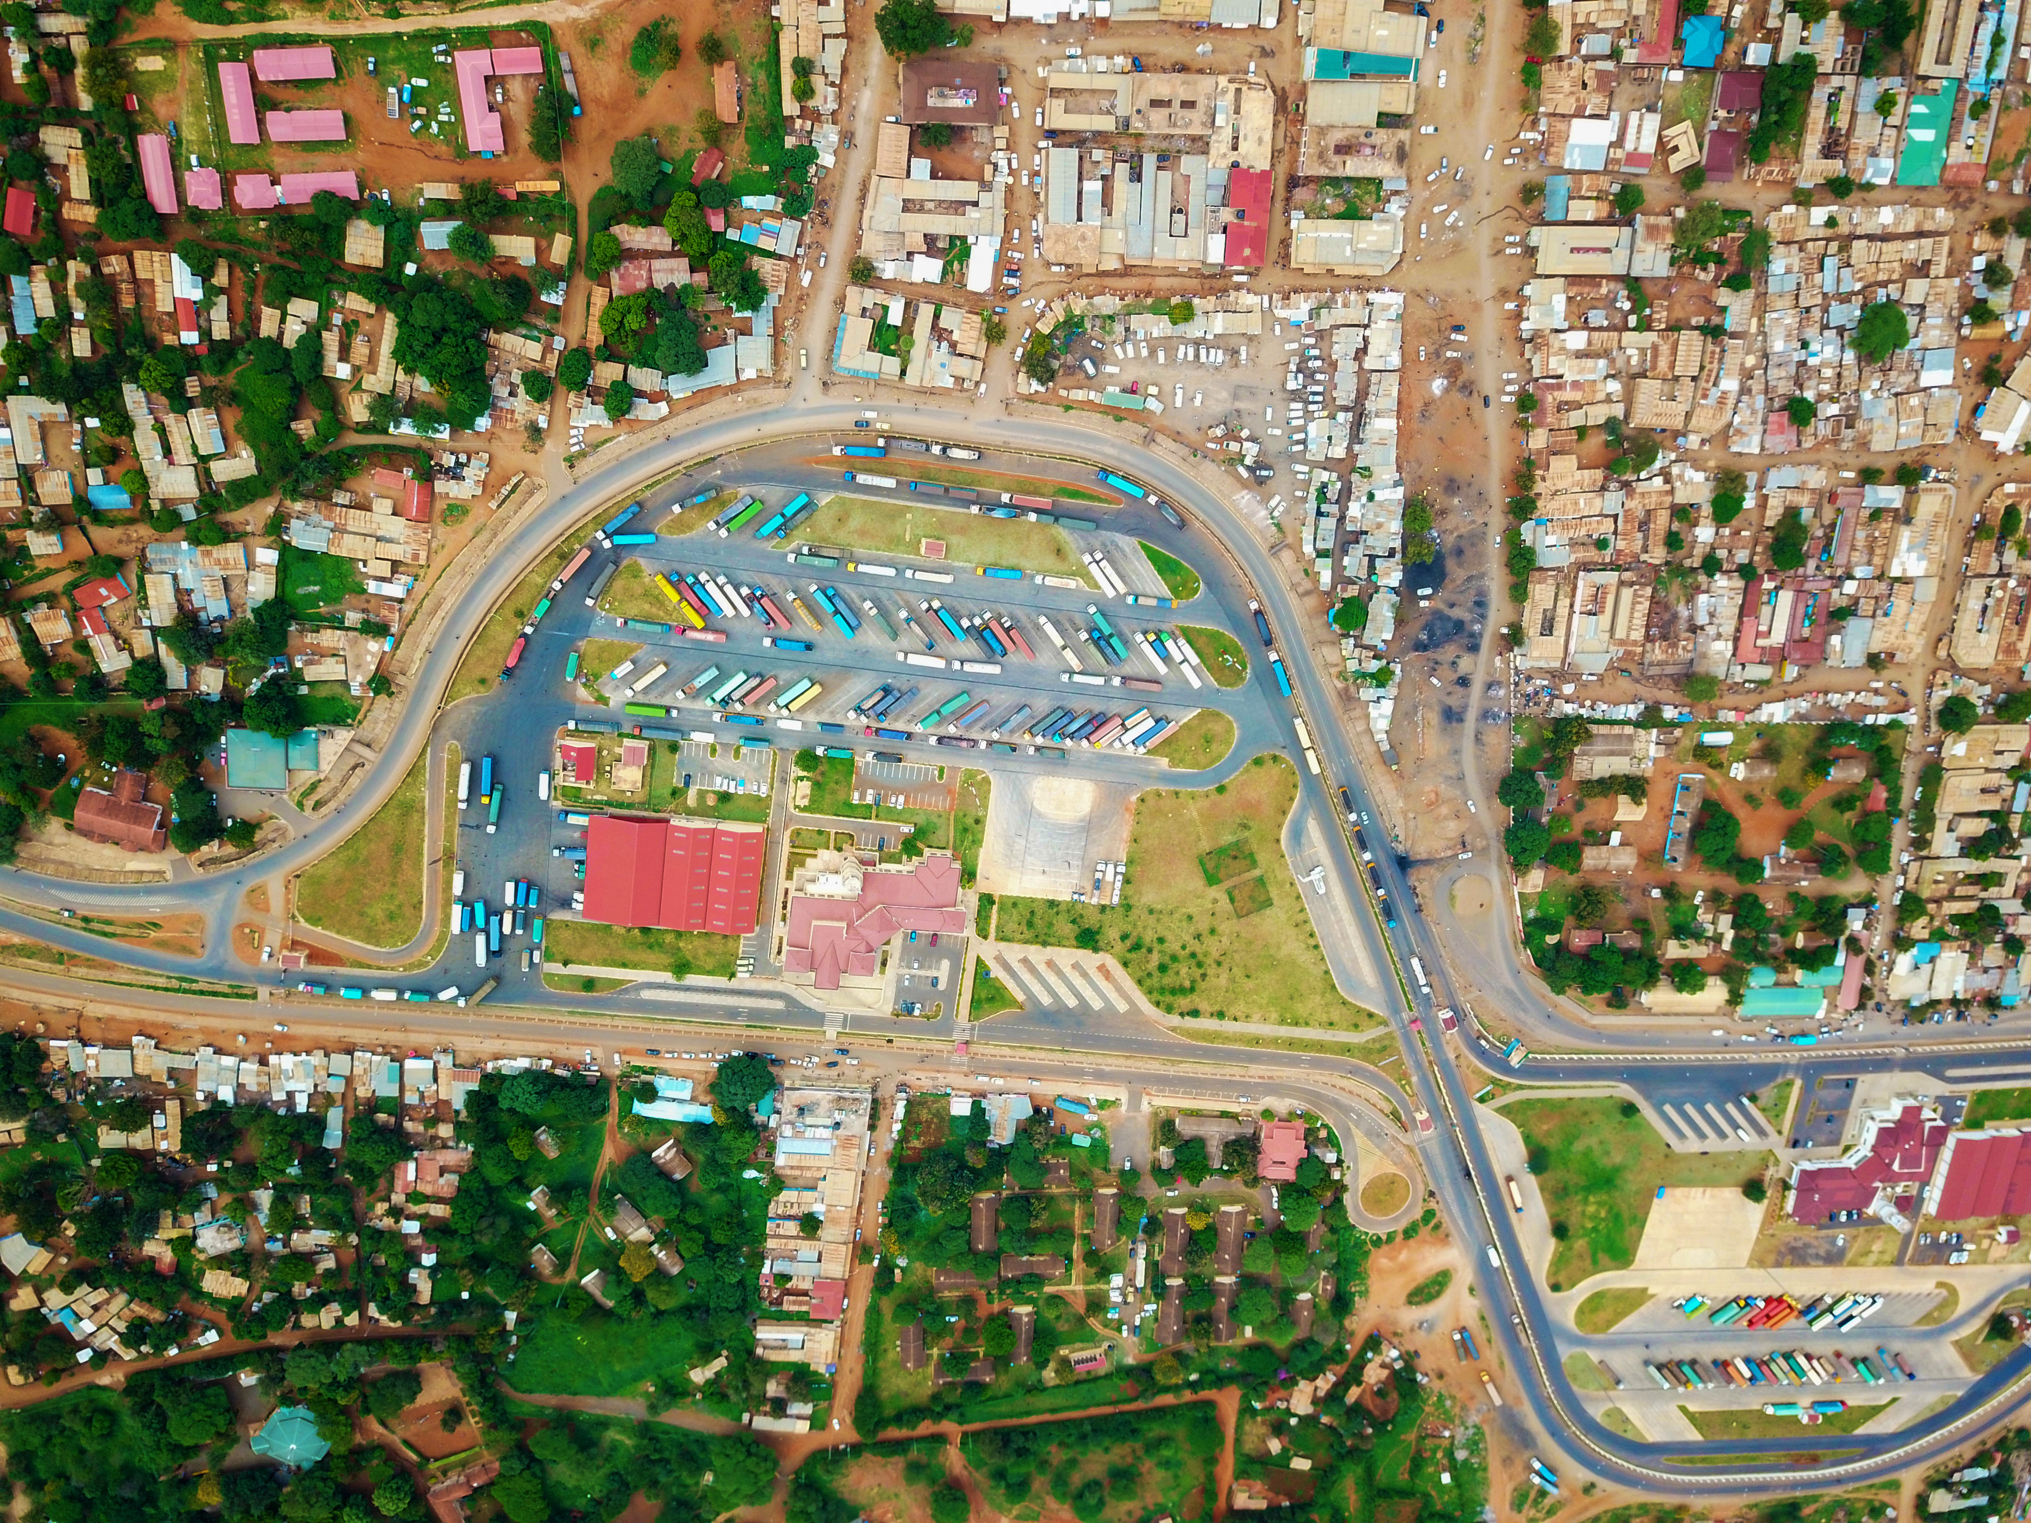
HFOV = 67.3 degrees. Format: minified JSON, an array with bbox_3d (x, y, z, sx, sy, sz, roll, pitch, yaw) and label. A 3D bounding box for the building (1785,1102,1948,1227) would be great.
[{"bbox_3d":[345.970,163.260,618.350,61.620,11.000,54.920,0,109,-7],"label":"building"}]

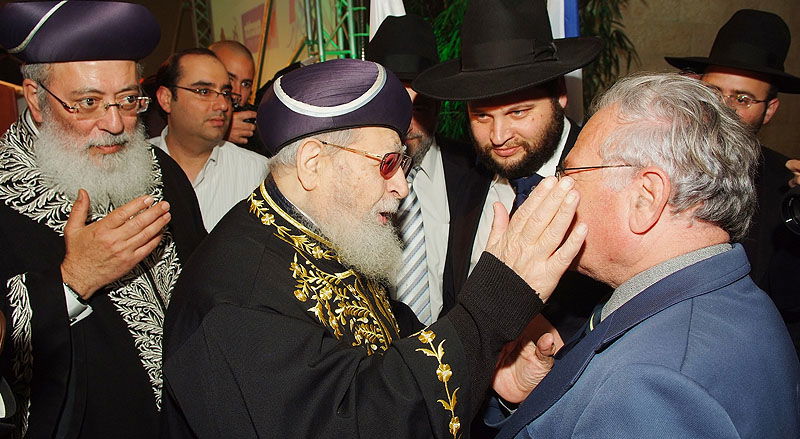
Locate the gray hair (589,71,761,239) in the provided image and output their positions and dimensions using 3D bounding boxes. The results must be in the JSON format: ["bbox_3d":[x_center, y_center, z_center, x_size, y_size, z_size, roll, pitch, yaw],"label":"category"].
[{"bbox_3d":[0.323,-0.074,0.690,0.183,0.195,0.172,-3,11,26],"label":"gray hair"}]

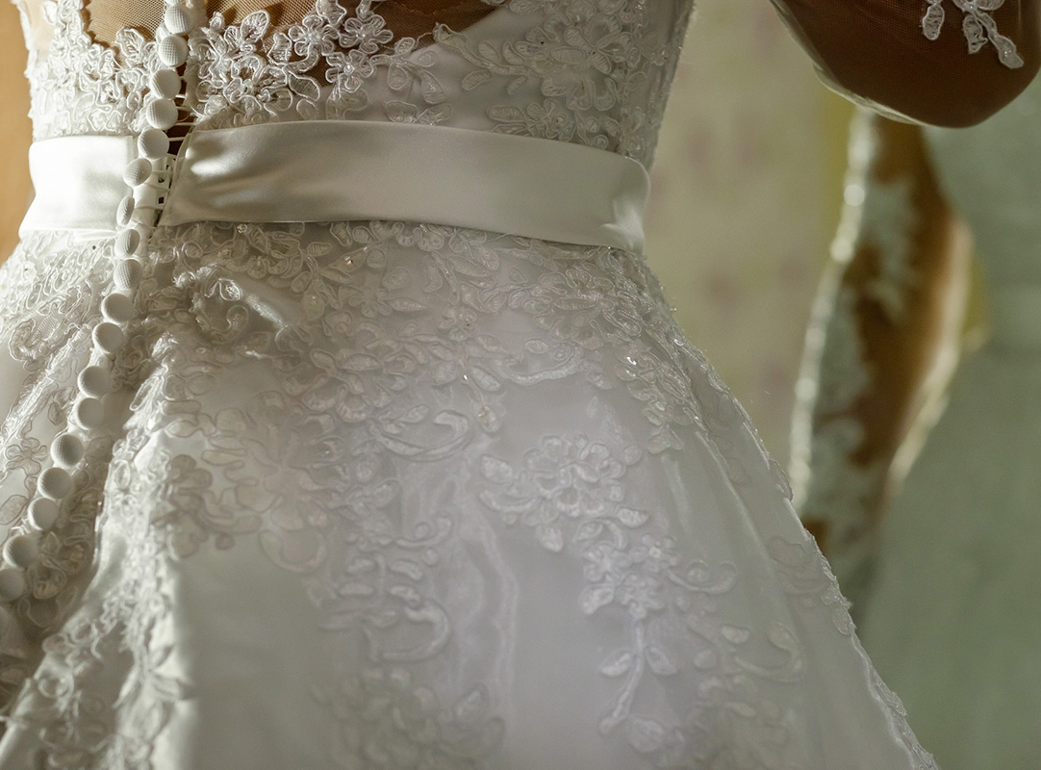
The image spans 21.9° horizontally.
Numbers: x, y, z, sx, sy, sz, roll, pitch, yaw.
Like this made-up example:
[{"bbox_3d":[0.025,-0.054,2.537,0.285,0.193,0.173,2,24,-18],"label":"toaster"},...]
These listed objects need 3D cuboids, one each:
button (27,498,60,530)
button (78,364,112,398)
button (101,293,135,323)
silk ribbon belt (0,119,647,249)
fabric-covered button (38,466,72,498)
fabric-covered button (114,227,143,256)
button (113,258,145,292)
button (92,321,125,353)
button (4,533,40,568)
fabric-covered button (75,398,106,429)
[{"bbox_3d":[-0.171,0.046,0.962,0.012,0.012,0.006,4,-11,-14],"label":"button"},{"bbox_3d":[-0.159,-0.001,1.009,0.012,0.012,0.006,2,-6,0],"label":"button"},{"bbox_3d":[-0.148,-0.028,0.989,0.012,0.012,0.006,4,-15,-11],"label":"button"},{"bbox_3d":[-0.076,-0.077,1.105,0.280,0.041,0.204,2,-1,38],"label":"silk ribbon belt"},{"bbox_3d":[-0.167,0.035,0.966,0.012,0.012,0.006,4,-12,-11],"label":"fabric-covered button"},{"bbox_3d":[-0.148,-0.054,1.020,0.012,0.012,0.006,2,-5,37],"label":"fabric-covered button"},{"bbox_3d":[-0.148,-0.042,1.018,0.012,0.012,0.006,2,-5,24],"label":"button"},{"bbox_3d":[-0.151,-0.018,0.985,0.012,0.012,0.006,4,-14,-14],"label":"button"},{"bbox_3d":[-0.176,0.058,0.950,0.012,0.012,0.006,4,-12,-11],"label":"button"},{"bbox_3d":[-0.161,0.011,1.005,0.012,0.012,0.006,2,-6,0],"label":"fabric-covered button"}]

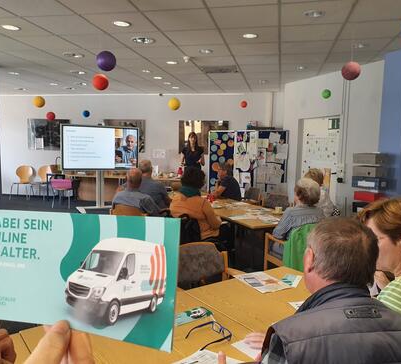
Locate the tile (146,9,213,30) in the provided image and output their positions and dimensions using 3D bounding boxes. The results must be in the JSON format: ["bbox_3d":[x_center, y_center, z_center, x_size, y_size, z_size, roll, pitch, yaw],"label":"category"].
[{"bbox_3d":[-0.176,-1.569,3.521,0.615,0.030,0.600,3,6,12],"label":"tile"}]

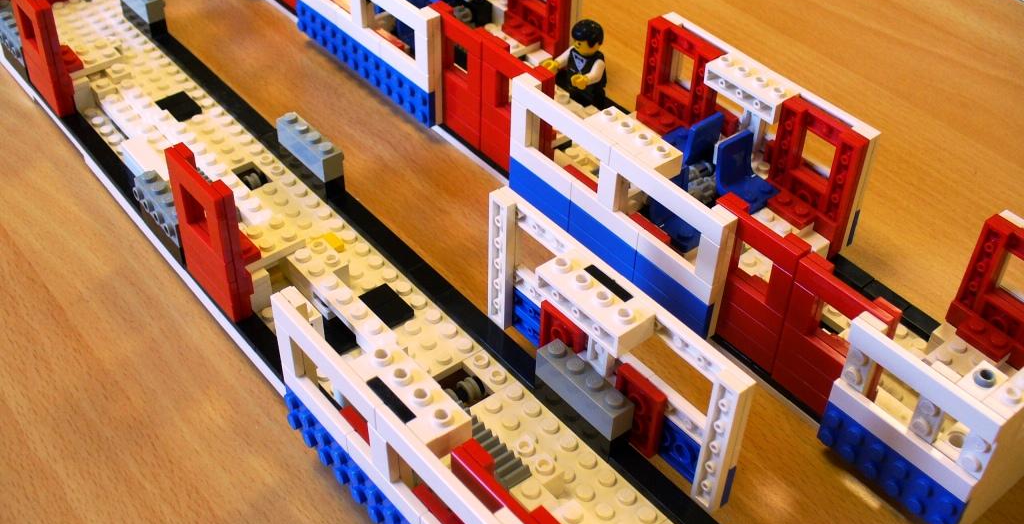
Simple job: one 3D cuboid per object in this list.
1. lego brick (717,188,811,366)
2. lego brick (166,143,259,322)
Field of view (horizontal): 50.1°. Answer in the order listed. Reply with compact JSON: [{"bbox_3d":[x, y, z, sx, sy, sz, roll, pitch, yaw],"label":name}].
[{"bbox_3d":[0.071,0.007,0.328,0.007,0.048,0.032,-28,50,-29],"label":"lego brick"},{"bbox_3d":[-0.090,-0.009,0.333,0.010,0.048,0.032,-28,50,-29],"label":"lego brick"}]

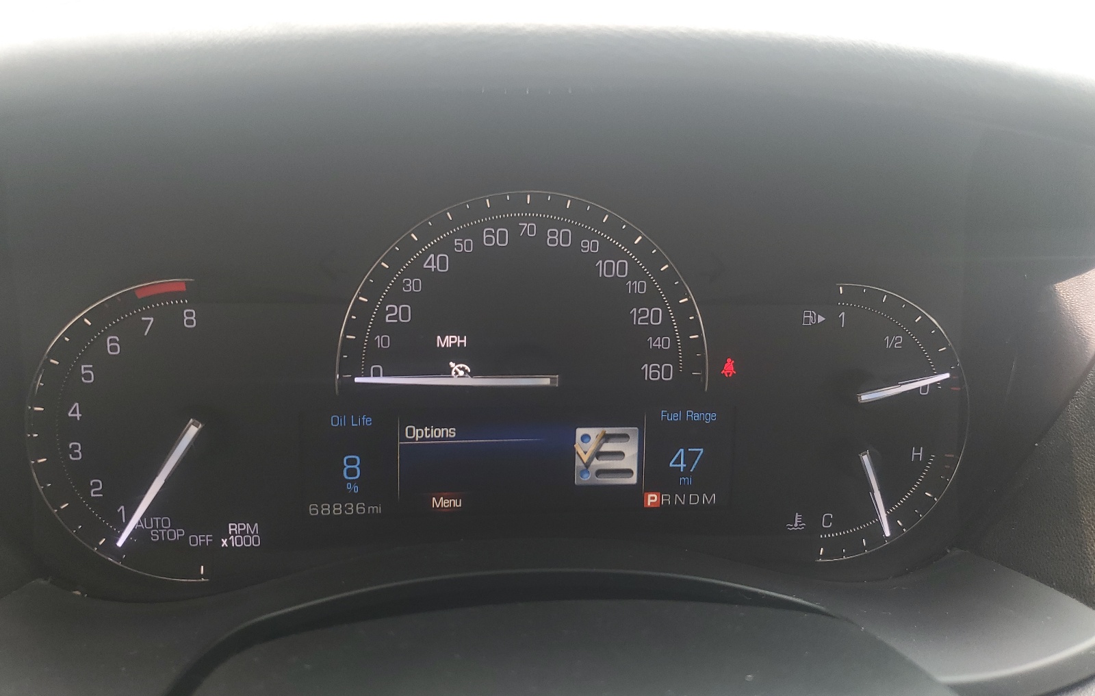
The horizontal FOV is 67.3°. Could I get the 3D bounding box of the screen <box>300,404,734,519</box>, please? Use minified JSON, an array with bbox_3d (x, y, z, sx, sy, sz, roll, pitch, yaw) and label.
[{"bbox_3d":[-0.009,0.037,0.275,0.142,0.035,0.008,-1,8,-5],"label":"screen"}]

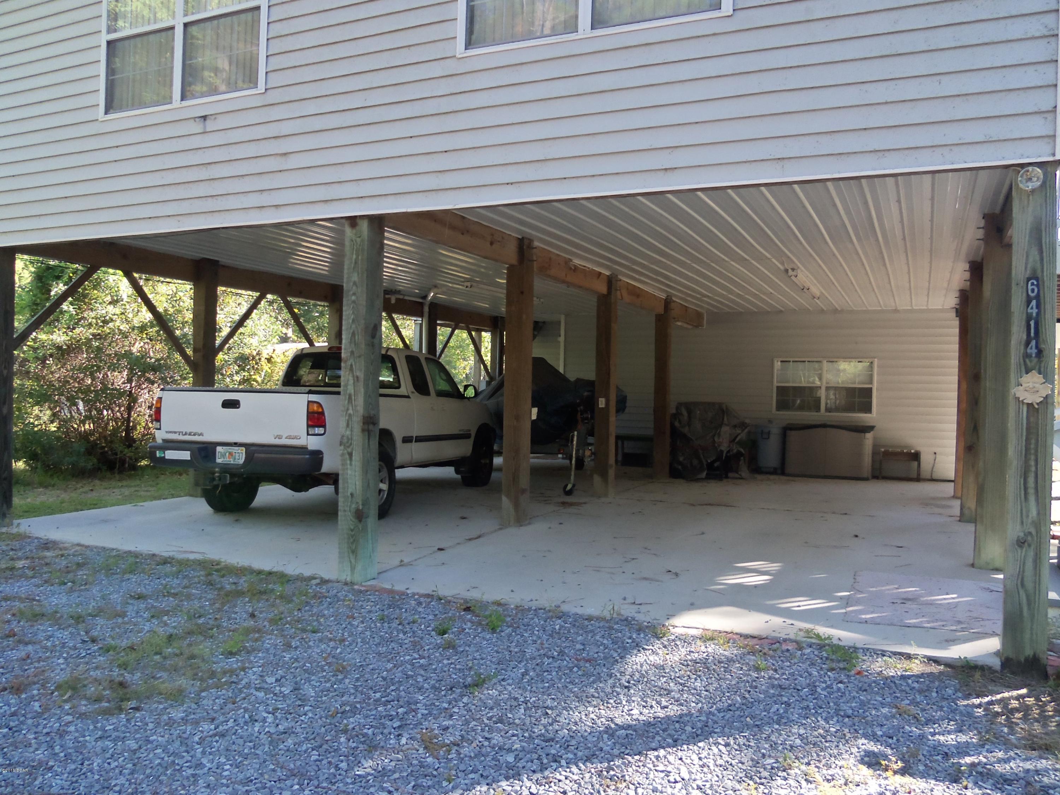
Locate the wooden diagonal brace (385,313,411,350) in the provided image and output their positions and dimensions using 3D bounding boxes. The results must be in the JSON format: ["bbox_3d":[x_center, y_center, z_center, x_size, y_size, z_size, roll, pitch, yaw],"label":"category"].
[{"bbox_3d":[-2.110,-0.920,14.770,0.090,0.140,1.588,1,-41,25],"label":"wooden diagonal brace"}]

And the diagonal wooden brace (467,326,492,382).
[{"bbox_3d":[-0.968,-0.858,16.891,0.045,0.090,1.497,1,-44,25],"label":"diagonal wooden brace"}]

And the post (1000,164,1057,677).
[{"bbox_3d":[2.655,0.119,4.583,0.195,2.700,0.195,1,0,25],"label":"post"}]

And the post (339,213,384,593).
[{"bbox_3d":[-1.206,-0.023,6.120,0.200,2.621,0.200,1,1,25],"label":"post"}]

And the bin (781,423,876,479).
[{"bbox_3d":[5.026,0.897,14.416,1.380,0.870,0.750,1,0,25],"label":"bin"}]

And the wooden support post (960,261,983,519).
[{"bbox_3d":[4.918,-0.058,9.522,0.200,2.867,0.200,1,1,25],"label":"wooden support post"}]

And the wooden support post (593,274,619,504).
[{"bbox_3d":[0.980,-0.148,11.135,0.200,2.867,0.200,1,1,25],"label":"wooden support post"}]

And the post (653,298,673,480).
[{"bbox_3d":[2.104,-0.149,13.608,0.200,2.867,0.200,1,1,25],"label":"post"}]

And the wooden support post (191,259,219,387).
[{"bbox_3d":[-3.957,-0.237,10.419,0.195,2.867,0.195,1,1,25],"label":"wooden support post"}]

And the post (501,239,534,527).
[{"bbox_3d":[-0.125,-0.147,8.654,0.200,2.867,0.200,1,1,25],"label":"post"}]

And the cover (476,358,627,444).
[{"bbox_3d":[0.366,0.070,13.862,1.900,1.440,4.100,1,0,-10],"label":"cover"}]

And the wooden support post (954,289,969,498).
[{"bbox_3d":[5.990,-0.058,11.839,0.200,2.867,0.200,1,1,25],"label":"wooden support post"}]

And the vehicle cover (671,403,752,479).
[{"bbox_3d":[2.893,0.679,13.690,1.100,1.210,0.750,1,0,25],"label":"vehicle cover"}]

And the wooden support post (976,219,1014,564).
[{"bbox_3d":[3.745,-0.049,6.929,0.195,2.880,0.195,1,0,25],"label":"wooden support post"}]

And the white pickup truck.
[{"bbox_3d":[-2.005,0.332,10.427,1.960,1.820,5.500,1,0,16],"label":"white pickup truck"}]

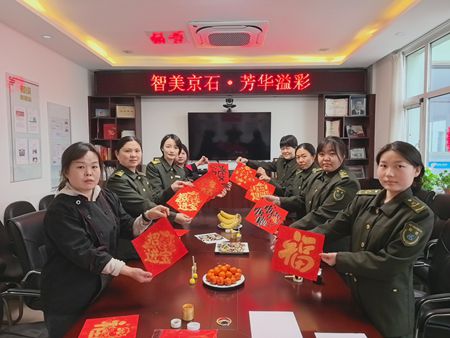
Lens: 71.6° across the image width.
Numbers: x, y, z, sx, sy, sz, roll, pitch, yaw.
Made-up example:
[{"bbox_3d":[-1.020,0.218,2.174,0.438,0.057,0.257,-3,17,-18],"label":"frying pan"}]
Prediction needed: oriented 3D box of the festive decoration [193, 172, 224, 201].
[{"bbox_3d":[-0.148,0.166,2.800,0.222,0.222,0.012,-35,-13,-13],"label":"festive decoration"}]

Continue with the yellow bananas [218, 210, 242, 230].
[{"bbox_3d":[0.047,0.510,3.170,0.245,0.160,0.180,0,3,0],"label":"yellow bananas"}]

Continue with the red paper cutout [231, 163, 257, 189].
[{"bbox_3d":[0.196,0.079,3.300,0.212,0.212,0.012,27,-7,7],"label":"red paper cutout"}]

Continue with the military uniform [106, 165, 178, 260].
[{"bbox_3d":[-0.580,0.327,2.301,0.500,0.760,0.520,3,4,44],"label":"military uniform"}]

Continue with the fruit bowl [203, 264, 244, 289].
[{"bbox_3d":[-0.005,0.600,1.758,0.238,0.092,0.238,0,3,0],"label":"fruit bowl"}]

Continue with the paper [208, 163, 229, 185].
[{"bbox_3d":[-0.068,0.052,3.400,0.216,0.216,0.012,2,-9,-1],"label":"paper"}]

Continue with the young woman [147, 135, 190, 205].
[{"bbox_3d":[-0.470,0.520,2.812,0.520,1.640,0.520,-2,4,-37],"label":"young woman"}]

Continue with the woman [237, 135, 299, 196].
[{"bbox_3d":[0.480,0.491,3.151,0.550,1.650,0.500,2,4,37],"label":"woman"}]

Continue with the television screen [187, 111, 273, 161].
[{"bbox_3d":[0.083,-0.560,5.400,1.435,0.830,0.070,0,3,2],"label":"television screen"}]

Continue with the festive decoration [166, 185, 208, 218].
[{"bbox_3d":[-0.264,0.236,2.230,0.224,0.224,0.012,36,-28,15],"label":"festive decoration"}]

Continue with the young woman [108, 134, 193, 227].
[{"bbox_3d":[-0.580,0.556,2.313,0.550,1.620,0.520,3,4,44],"label":"young woman"}]

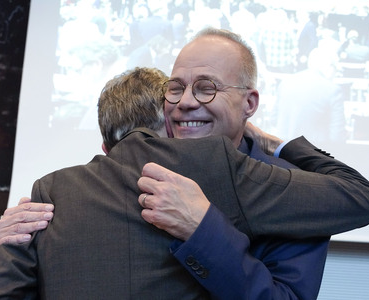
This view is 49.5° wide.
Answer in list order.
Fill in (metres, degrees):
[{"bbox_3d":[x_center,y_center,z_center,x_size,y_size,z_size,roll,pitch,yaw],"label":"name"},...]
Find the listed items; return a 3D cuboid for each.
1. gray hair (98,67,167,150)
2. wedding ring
[{"bbox_3d":[-0.103,-0.086,0.845,0.168,0.180,0.200,-16,-7,7],"label":"gray hair"},{"bbox_3d":[-0.067,0.088,0.690,0.004,0.021,0.021,7,4,30],"label":"wedding ring"}]

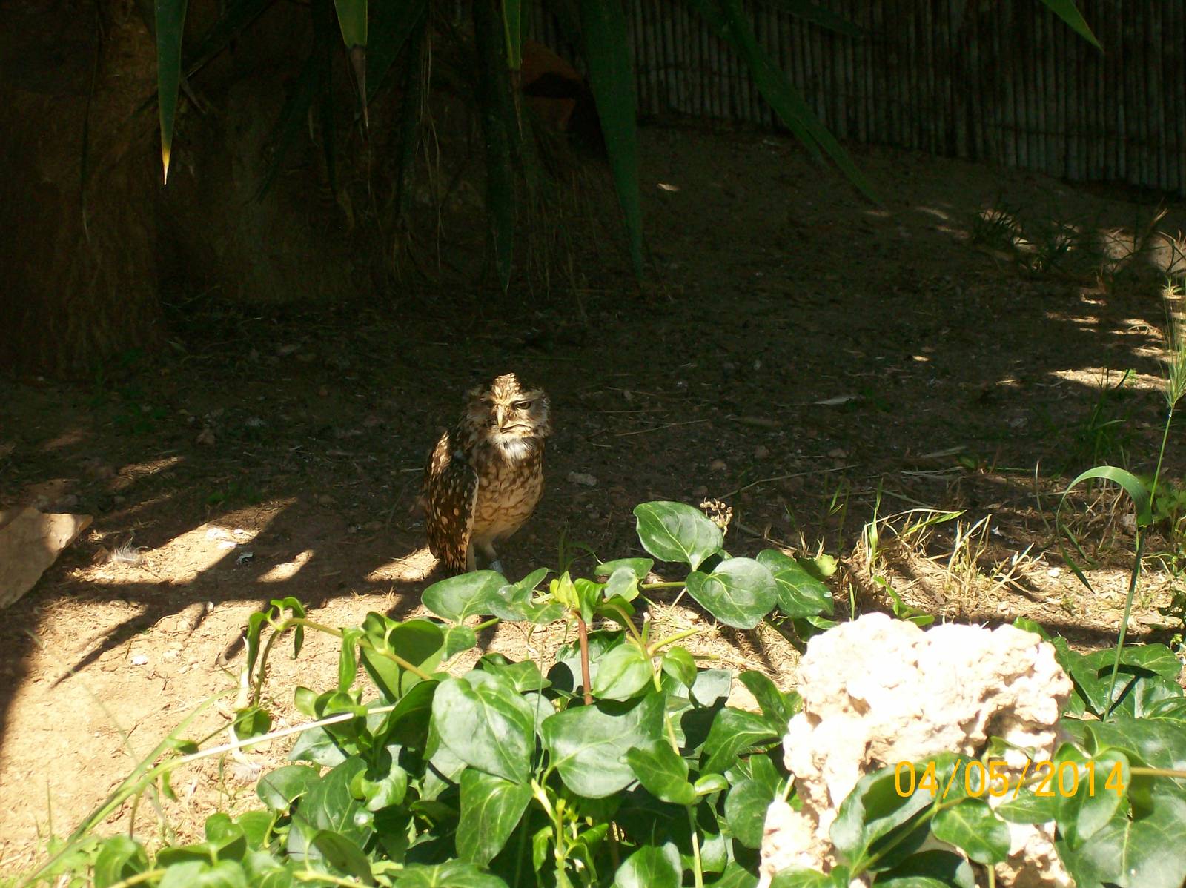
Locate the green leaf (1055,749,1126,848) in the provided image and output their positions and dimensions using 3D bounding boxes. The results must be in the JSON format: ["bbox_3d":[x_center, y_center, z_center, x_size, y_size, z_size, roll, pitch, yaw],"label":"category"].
[{"bbox_3d":[0.398,0.283,2.950,0.054,0.081,0.028,14,-18,1],"label":"green leaf"}]

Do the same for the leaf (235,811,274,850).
[{"bbox_3d":[-0.275,0.314,3.000,0.030,0.015,0.034,-29,62,-25],"label":"leaf"}]

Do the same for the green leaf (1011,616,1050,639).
[{"bbox_3d":[0.429,0.186,3.640,0.045,0.015,0.050,15,34,1],"label":"green leaf"}]

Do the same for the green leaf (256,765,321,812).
[{"bbox_3d":[-0.273,0.310,3.330,0.052,0.015,0.058,21,48,29],"label":"green leaf"}]

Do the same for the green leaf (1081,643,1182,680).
[{"bbox_3d":[0.488,0.197,3.350,0.086,0.022,0.055,3,31,2],"label":"green leaf"}]

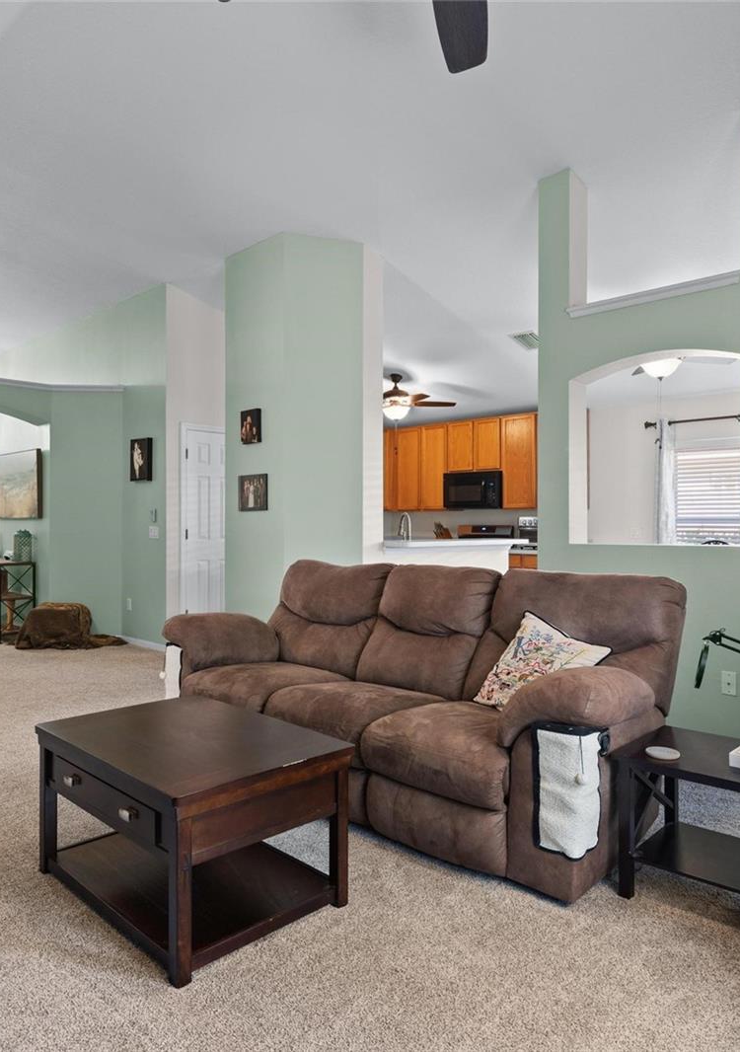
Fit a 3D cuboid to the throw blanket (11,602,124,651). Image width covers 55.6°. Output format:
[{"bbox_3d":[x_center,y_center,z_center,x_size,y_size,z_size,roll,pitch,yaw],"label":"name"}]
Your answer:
[{"bbox_3d":[-2.920,0.985,7.030,0.930,0.390,0.720,0,0,0],"label":"throw blanket"}]

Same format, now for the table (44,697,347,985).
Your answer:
[{"bbox_3d":[-0.602,0.935,2.297,0.925,0.490,0.605,0,0,44],"label":"table"}]

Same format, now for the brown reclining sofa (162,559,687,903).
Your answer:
[{"bbox_3d":[0.097,0.693,3.263,2.260,0.975,1.040,0,0,42],"label":"brown reclining sofa"}]

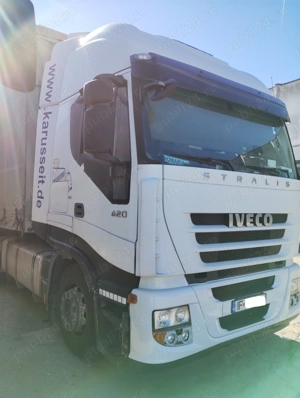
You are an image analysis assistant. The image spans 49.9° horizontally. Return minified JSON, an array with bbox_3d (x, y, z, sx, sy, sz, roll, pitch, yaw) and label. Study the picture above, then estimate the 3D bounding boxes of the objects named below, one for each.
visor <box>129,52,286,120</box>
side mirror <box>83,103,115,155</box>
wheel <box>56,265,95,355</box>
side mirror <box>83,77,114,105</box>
[{"bbox_3d":[0.822,-1.075,3.383,2.320,0.260,0.290,2,-1,-37],"label":"visor"},{"bbox_3d":[-0.402,-0.550,2.548,0.230,0.385,0.130,2,-1,-25],"label":"side mirror"},{"bbox_3d":[-0.722,1.174,3.548,0.310,1.000,1.000,2,-1,-37],"label":"wheel"},{"bbox_3d":[-0.403,-0.845,2.544,0.230,0.175,0.130,2,-1,-25],"label":"side mirror"}]

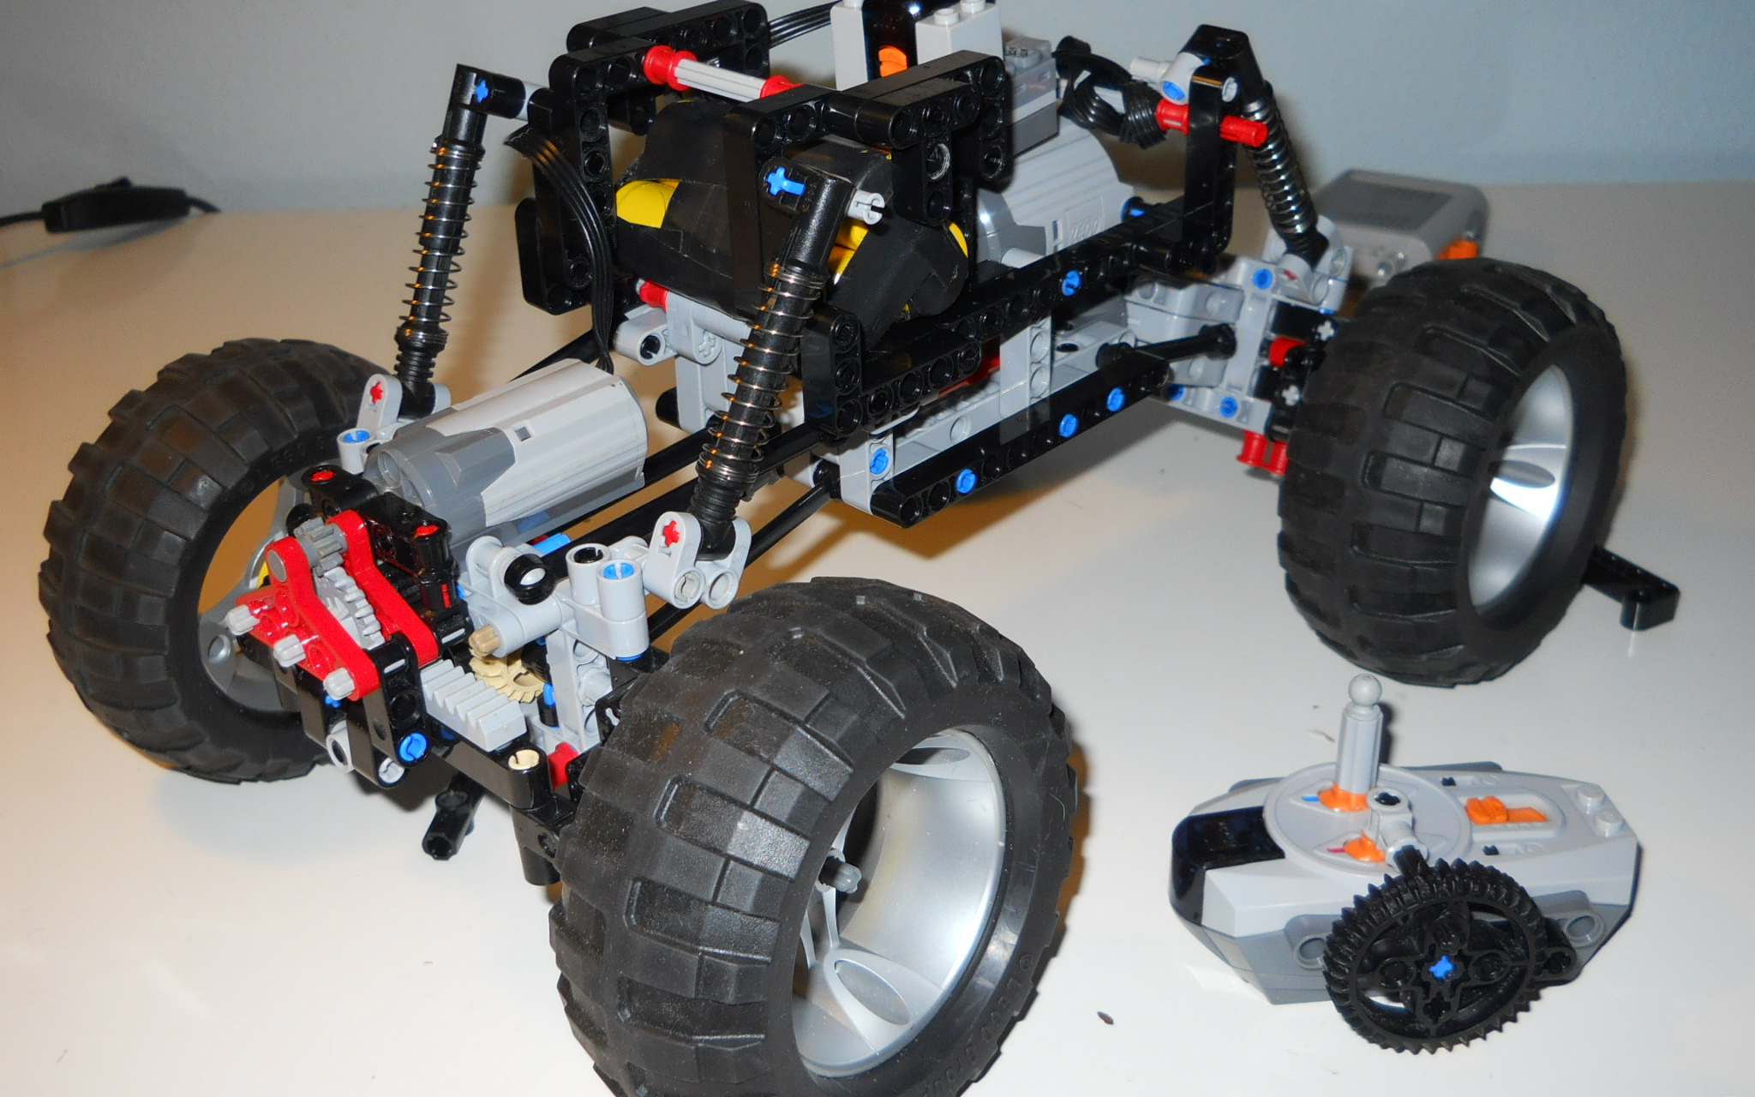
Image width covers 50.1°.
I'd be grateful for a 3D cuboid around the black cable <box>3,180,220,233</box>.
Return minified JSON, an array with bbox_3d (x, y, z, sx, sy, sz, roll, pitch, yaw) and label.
[{"bbox_3d":[-0.324,-0.148,0.790,0.094,0.019,0.021,-8,28,-11],"label":"black cable"}]

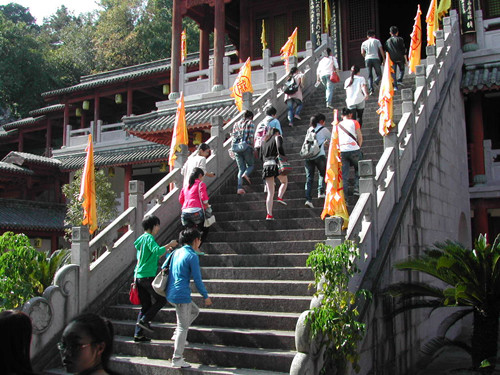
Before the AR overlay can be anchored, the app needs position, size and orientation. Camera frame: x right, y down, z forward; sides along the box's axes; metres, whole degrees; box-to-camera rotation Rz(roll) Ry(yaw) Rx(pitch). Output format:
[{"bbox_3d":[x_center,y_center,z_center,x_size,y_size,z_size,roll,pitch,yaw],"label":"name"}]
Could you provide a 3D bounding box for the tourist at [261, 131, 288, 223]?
[{"bbox_3d":[0.412,-0.221,9.237,0.440,1.570,0.460,-5,-9,30],"label":"tourist"}]

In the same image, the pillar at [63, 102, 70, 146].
[{"bbox_3d":[-9.004,-3.053,26.860,0.210,2.242,0.210,-4,-9,29],"label":"pillar"}]

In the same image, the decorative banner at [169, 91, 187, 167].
[{"bbox_3d":[-1.355,-1.099,10.400,0.400,1.380,0.200,0,-5,5],"label":"decorative banner"}]

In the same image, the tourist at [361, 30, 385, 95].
[{"bbox_3d":[3.077,-3.102,13.732,0.540,1.690,0.430,-4,-8,25],"label":"tourist"}]

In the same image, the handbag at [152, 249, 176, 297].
[{"bbox_3d":[-1.018,1.018,6.500,0.160,0.520,0.320,2,-6,-15],"label":"handbag"}]

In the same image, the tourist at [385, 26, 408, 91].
[{"bbox_3d":[3.598,-3.127,13.437,0.530,1.660,0.430,-4,-8,25],"label":"tourist"}]

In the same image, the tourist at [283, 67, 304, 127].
[{"bbox_3d":[1.038,-2.174,13.099,0.450,1.470,0.480,-4,-9,30],"label":"tourist"}]

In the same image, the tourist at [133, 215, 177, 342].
[{"bbox_3d":[-1.197,1.110,6.847,0.430,1.540,0.480,-6,-10,40],"label":"tourist"}]

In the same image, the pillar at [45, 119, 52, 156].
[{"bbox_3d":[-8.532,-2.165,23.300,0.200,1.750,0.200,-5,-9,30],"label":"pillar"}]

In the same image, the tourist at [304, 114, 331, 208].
[{"bbox_3d":[1.130,-0.439,9.188,0.440,1.610,0.480,-5,-9,35],"label":"tourist"}]

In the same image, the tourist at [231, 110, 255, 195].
[{"bbox_3d":[-0.143,-0.670,10.500,0.440,1.600,0.460,-2,-6,25],"label":"tourist"}]

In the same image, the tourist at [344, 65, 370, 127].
[{"bbox_3d":[2.192,-1.738,11.191,0.480,1.520,0.420,-4,-9,27],"label":"tourist"}]

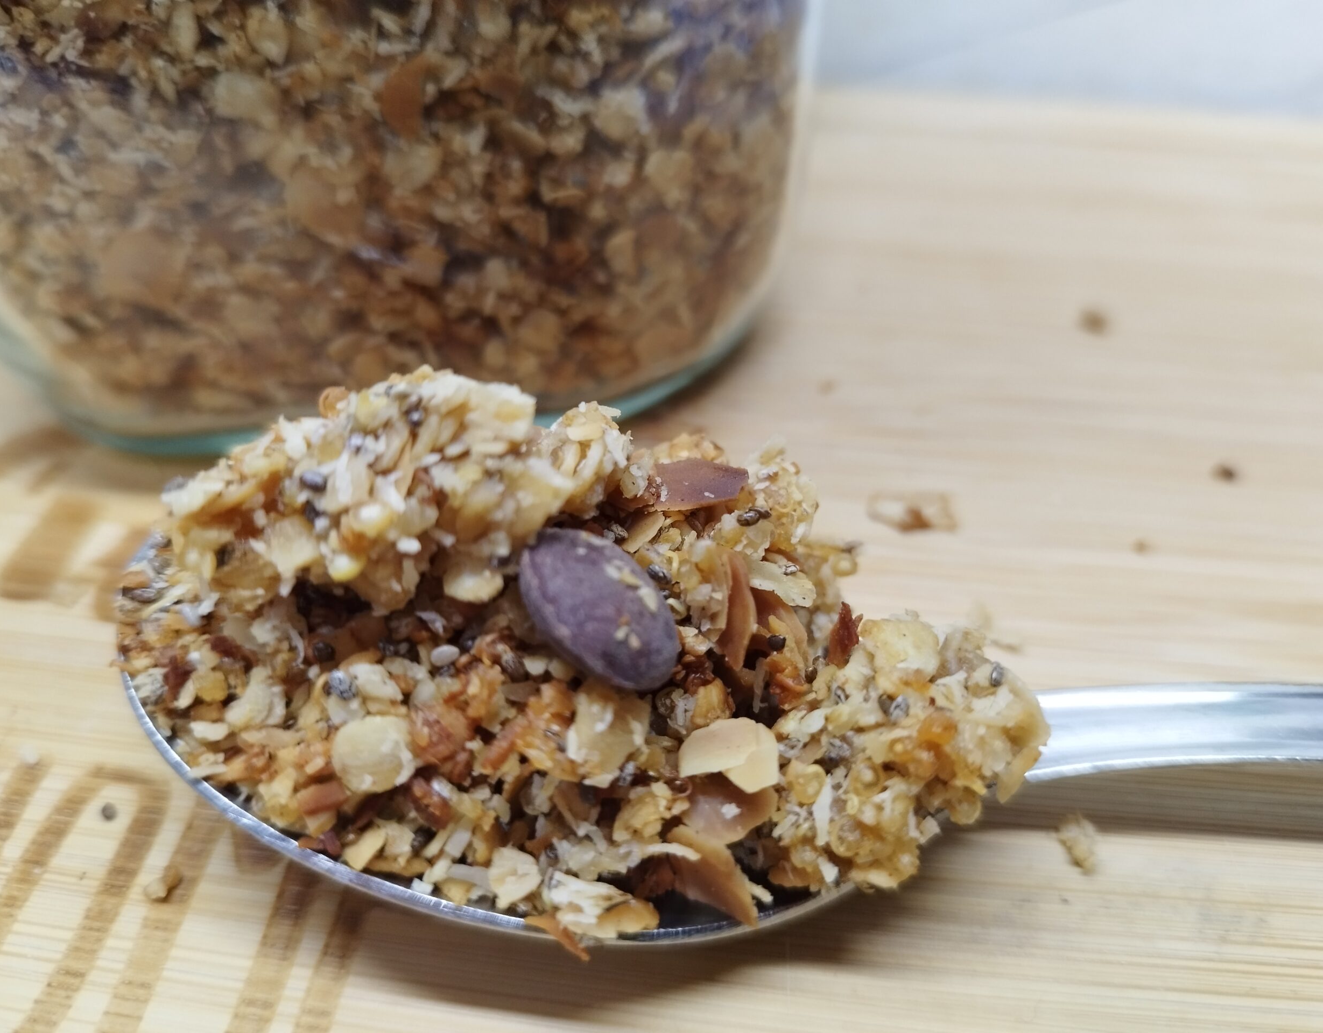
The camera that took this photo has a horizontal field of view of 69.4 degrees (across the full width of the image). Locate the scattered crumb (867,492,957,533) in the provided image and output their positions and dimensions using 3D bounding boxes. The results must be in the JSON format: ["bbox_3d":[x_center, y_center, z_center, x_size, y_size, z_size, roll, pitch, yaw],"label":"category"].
[{"bbox_3d":[0.029,0.000,0.109,0.009,0.002,0.005,2,38,-1],"label":"scattered crumb"}]

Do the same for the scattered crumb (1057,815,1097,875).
[{"bbox_3d":[0.033,0.026,0.075,0.002,0.002,0.004,-1,38,-5],"label":"scattered crumb"}]

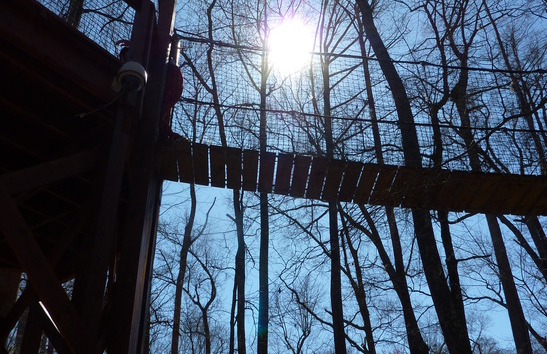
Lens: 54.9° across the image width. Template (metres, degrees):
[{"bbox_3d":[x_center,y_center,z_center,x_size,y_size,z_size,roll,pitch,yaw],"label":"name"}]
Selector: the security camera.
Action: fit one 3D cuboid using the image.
[{"bbox_3d":[-1.128,-0.770,4.161,0.300,0.225,0.225,-27,-41,30],"label":"security camera"}]

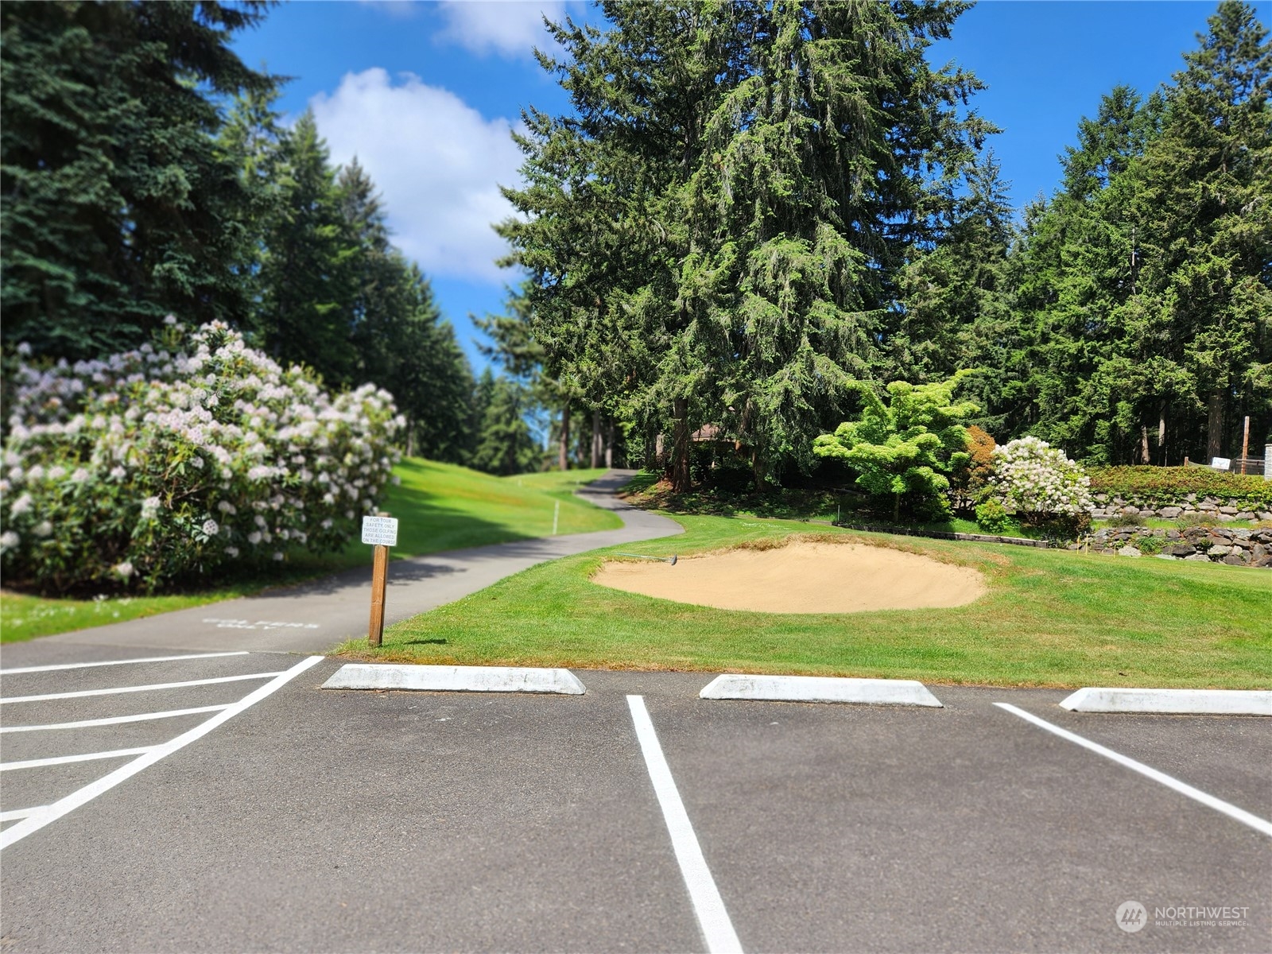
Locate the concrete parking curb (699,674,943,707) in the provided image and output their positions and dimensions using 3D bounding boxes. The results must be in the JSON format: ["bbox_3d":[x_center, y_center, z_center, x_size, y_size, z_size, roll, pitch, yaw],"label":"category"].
[{"bbox_3d":[1.372,1.595,6.325,1.825,0.145,0.170,3,-2,-3],"label":"concrete parking curb"}]

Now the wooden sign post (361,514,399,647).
[{"bbox_3d":[-2.286,0.914,7.507,0.307,1.167,0.110,3,-2,-3],"label":"wooden sign post"}]

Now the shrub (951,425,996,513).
[{"bbox_3d":[11.706,-0.243,29.500,1.734,3.156,1.700,2,-2,22],"label":"shrub"}]

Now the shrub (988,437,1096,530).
[{"bbox_3d":[13.383,0.198,28.000,3.556,3.128,3.300,2,-2,26],"label":"shrub"}]

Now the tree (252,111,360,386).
[{"bbox_3d":[-19.488,-11.199,50.000,6.819,20.811,6.600,4,-2,-22],"label":"tree"}]

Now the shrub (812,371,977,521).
[{"bbox_3d":[9.036,-1.075,29.500,5.758,5.237,5.200,2,-2,17],"label":"shrub"}]

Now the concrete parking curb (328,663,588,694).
[{"bbox_3d":[-1.287,1.457,6.093,1.836,0.145,0.170,3,-2,-7],"label":"concrete parking curb"}]

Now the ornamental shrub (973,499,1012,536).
[{"bbox_3d":[11.397,1.286,27.000,1.175,1.143,1.150,2,-2,23],"label":"ornamental shrub"}]

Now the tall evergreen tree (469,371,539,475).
[{"bbox_3d":[-17.916,-7.234,115.000,9.465,14.333,8.800,3,-2,-9],"label":"tall evergreen tree"}]

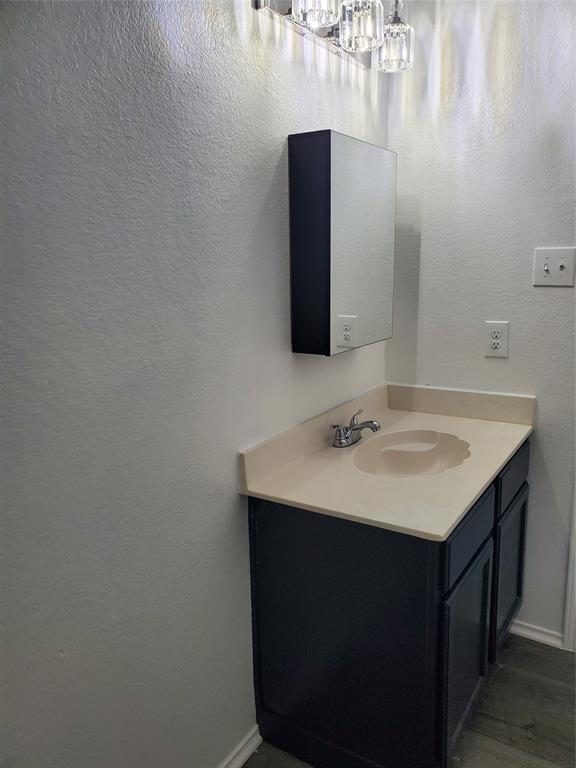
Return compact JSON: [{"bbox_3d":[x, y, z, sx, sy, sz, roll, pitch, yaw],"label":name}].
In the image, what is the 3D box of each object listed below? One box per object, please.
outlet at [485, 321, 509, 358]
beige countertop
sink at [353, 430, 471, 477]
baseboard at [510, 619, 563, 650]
[{"bbox_3d":[0.724,-0.152,1.998,0.079,0.125,0.008,6,14,33],"label":"outlet"},{"bbox_3d":[0.359,0.169,1.745,0.548,0.114,0.942,6,14,33],"label":"beige countertop"},{"bbox_3d":[0.385,0.270,1.777,0.325,0.130,0.470,6,14,33],"label":"sink"},{"bbox_3d":[0.904,0.914,2.123,0.192,0.062,0.013,6,14,33],"label":"baseboard"}]

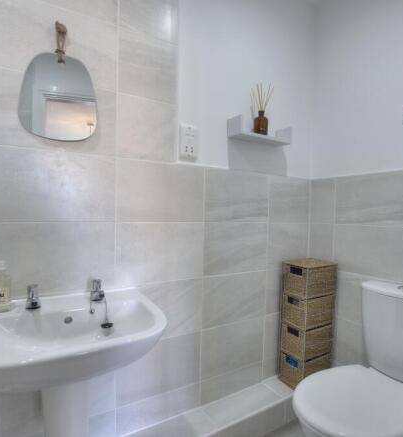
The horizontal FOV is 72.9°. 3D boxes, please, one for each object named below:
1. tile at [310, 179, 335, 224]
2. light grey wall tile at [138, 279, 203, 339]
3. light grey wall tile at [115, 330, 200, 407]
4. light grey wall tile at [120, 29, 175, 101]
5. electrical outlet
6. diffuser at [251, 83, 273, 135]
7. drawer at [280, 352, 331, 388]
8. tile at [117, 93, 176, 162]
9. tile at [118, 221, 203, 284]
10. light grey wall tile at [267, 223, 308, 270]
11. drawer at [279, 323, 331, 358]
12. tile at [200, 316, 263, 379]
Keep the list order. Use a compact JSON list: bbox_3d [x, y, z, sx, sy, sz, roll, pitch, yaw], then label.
[{"bbox_3d":[0.699,-0.097,1.571,0.010,0.247,0.158,1,1,-30],"label":"tile"},{"bbox_3d":[-0.174,0.395,1.190,0.397,0.247,0.010,1,1,-30],"label":"light grey wall tile"},{"bbox_3d":[-0.178,0.651,1.198,0.396,0.252,0.009,0,2,-30],"label":"light grey wall tile"},{"bbox_3d":[-0.216,-0.618,1.132,0.253,0.252,0.009,0,2,-30],"label":"light grey wall tile"},{"bbox_3d":[-0.056,-0.337,1.223,0.087,0.147,0.012,1,1,-30],"label":"electrical outlet"},{"bbox_3d":[0.304,-0.544,1.363,0.100,0.263,0.085,0,2,-30],"label":"diffuser"},{"bbox_3d":[0.569,0.814,1.505,0.212,0.162,0.165,0,1,-30],"label":"drawer"},{"bbox_3d":[-0.221,-0.364,1.138,0.253,0.252,0.009,0,2,-30],"label":"tile"},{"bbox_3d":[-0.169,0.144,1.186,0.396,0.252,0.009,0,2,-30],"label":"tile"},{"bbox_3d":[0.498,0.153,1.564,0.339,0.247,0.010,1,1,-30],"label":"light grey wall tile"},{"bbox_3d":[0.583,0.649,1.509,0.237,0.155,0.168,0,2,-30],"label":"drawer"},{"bbox_3d":[0.167,0.653,1.396,0.396,0.252,0.009,0,2,-30],"label":"tile"}]

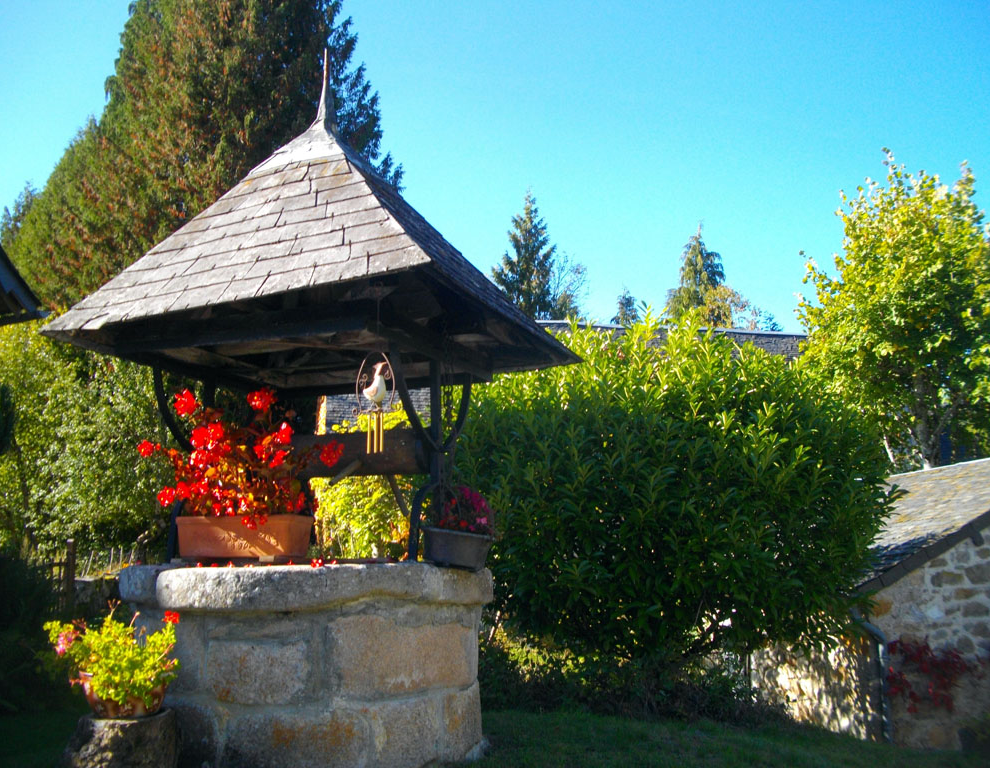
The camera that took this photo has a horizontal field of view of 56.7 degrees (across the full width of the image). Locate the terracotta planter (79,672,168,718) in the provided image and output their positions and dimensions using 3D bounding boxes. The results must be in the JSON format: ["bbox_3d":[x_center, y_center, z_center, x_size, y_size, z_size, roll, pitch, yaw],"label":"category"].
[{"bbox_3d":[-1.263,1.053,3.110,0.300,0.150,0.300,4,-13,-21],"label":"terracotta planter"}]

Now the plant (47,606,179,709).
[{"bbox_3d":[-1.305,0.931,3.120,0.440,0.360,0.400,4,-13,-21],"label":"plant"}]

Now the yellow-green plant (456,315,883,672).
[{"bbox_3d":[1.373,0.812,7.054,3.150,2.600,2.700,-3,-12,11],"label":"yellow-green plant"}]

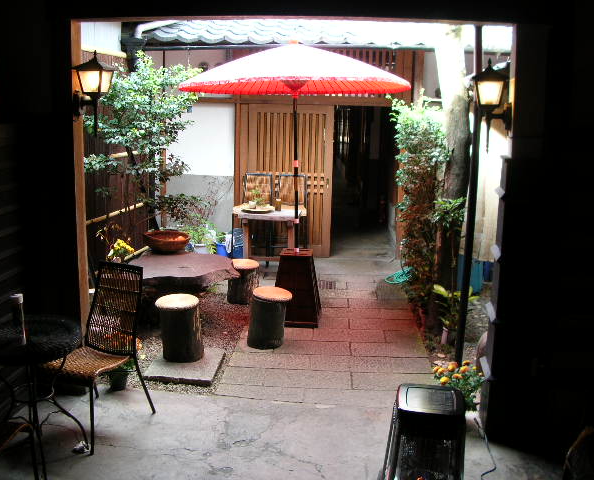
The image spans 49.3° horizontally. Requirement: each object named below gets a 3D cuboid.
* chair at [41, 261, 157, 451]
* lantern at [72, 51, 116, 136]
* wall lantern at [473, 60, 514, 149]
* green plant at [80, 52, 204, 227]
[{"bbox_3d":[-1.134,0.611,3.565,0.480,0.870,0.620,5,9,23],"label":"chair"},{"bbox_3d":[-1.217,-0.870,3.894,0.260,0.520,0.230,1,8,2],"label":"lantern"},{"bbox_3d":[0.993,-0.688,3.287,0.215,0.465,0.180,3,11,11],"label":"wall lantern"},{"bbox_3d":[-1.356,-0.764,5.716,0.950,1.750,0.900,1,11,4],"label":"green plant"}]

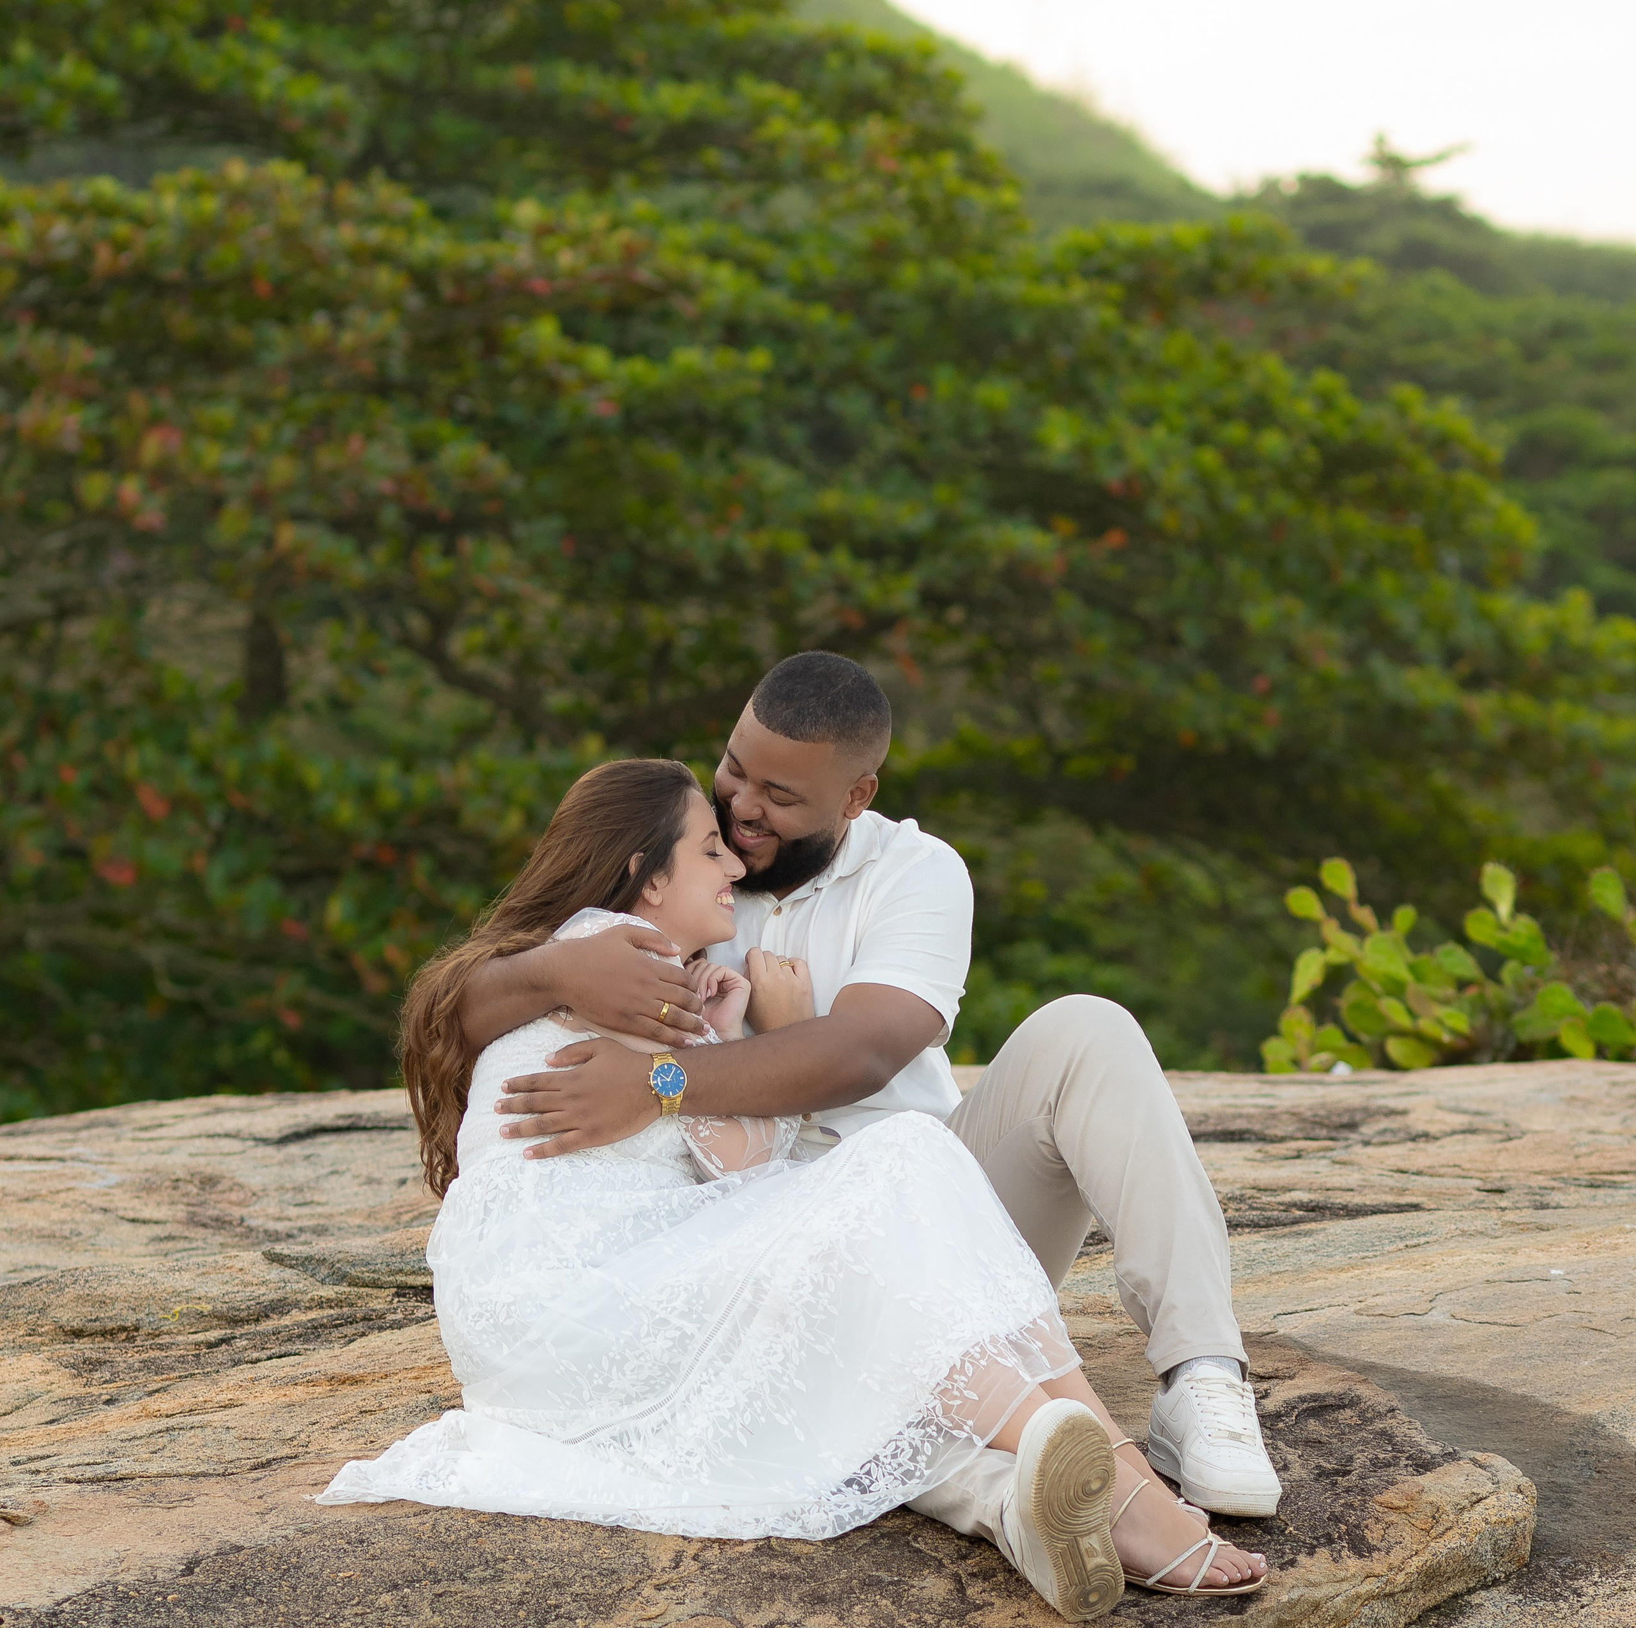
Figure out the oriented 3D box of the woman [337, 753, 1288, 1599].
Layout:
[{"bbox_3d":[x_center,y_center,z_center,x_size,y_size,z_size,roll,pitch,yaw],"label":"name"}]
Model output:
[{"bbox_3d":[-0.016,0.375,8.980,0.930,0.830,0.600,1,4,20],"label":"woman"}]

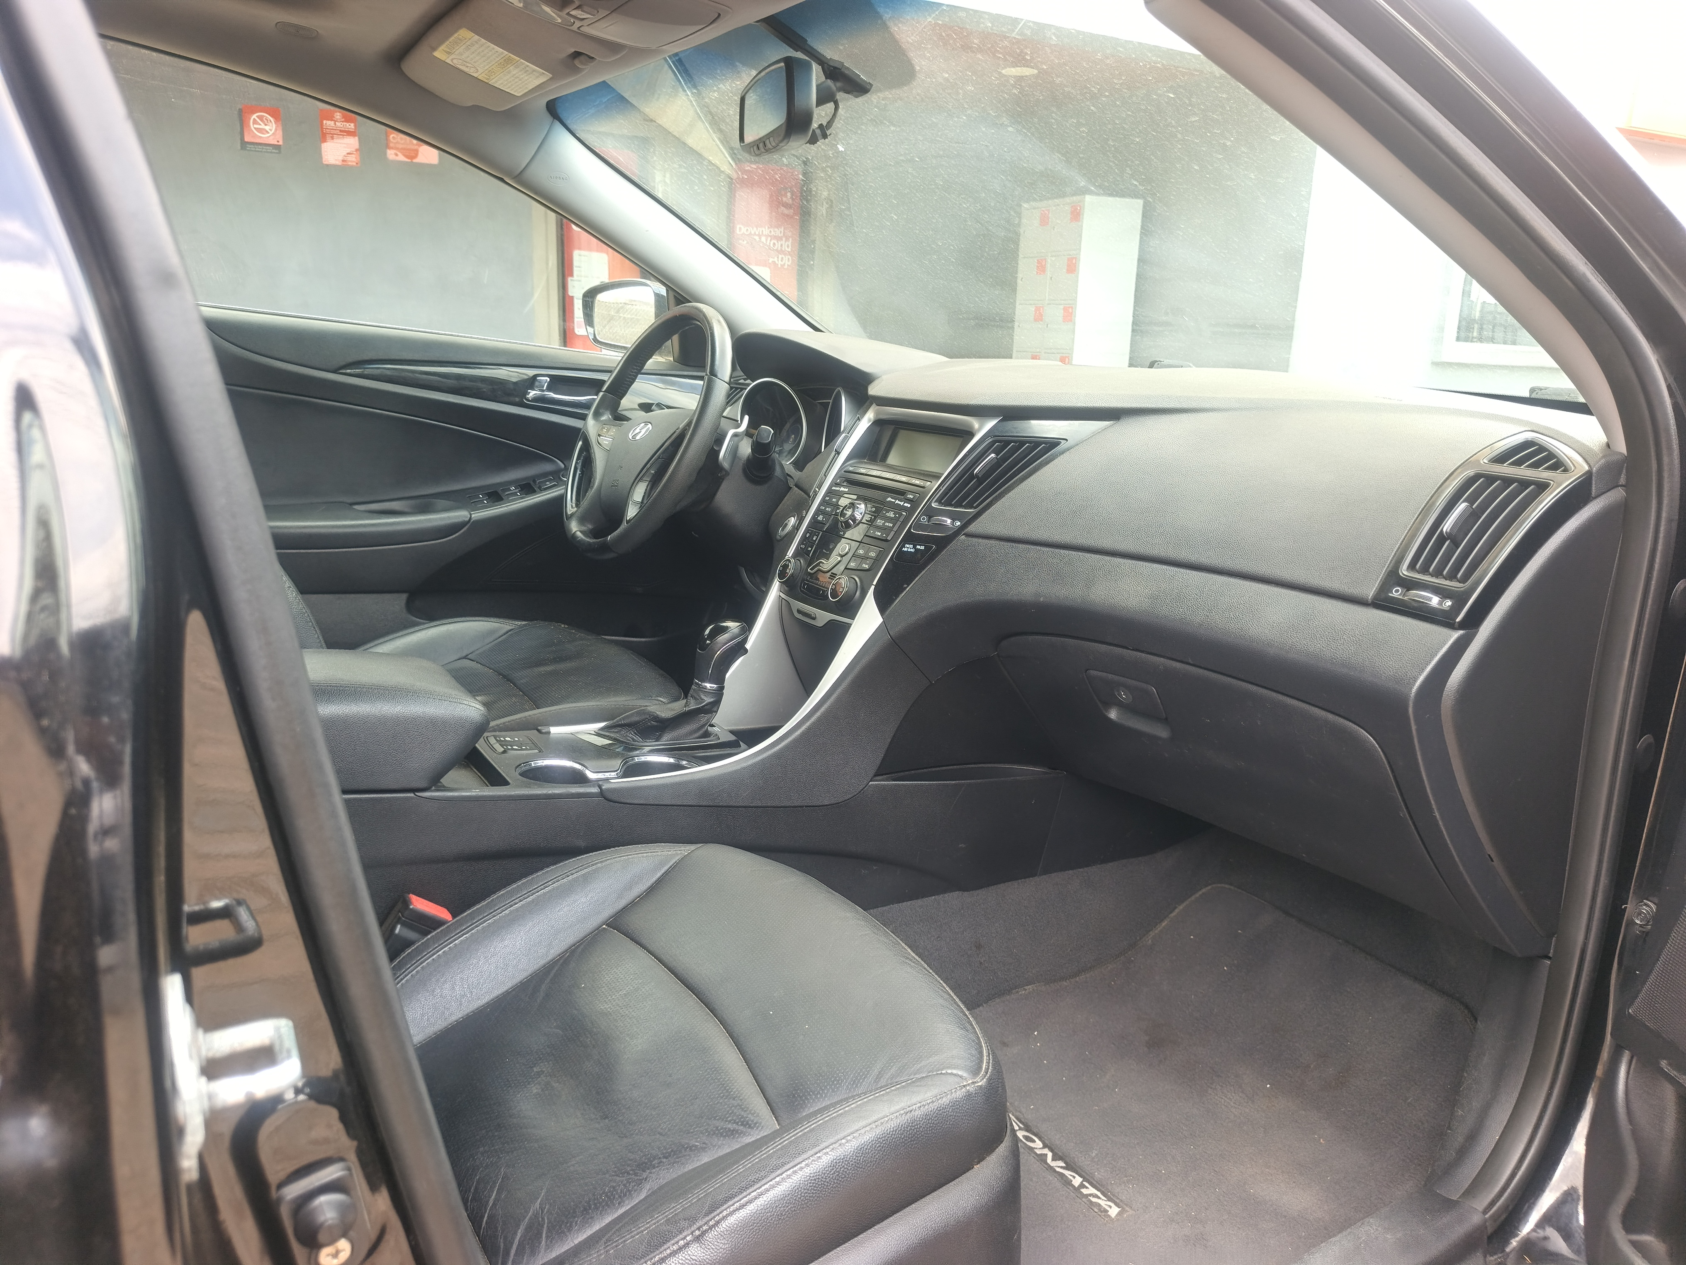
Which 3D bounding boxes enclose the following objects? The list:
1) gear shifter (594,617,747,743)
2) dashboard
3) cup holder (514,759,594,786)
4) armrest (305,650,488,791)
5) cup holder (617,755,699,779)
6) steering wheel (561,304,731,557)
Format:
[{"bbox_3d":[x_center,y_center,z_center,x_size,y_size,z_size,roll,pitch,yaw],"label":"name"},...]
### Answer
[{"bbox_3d":[-0.179,0.049,1.232,0.160,0.135,0.095,-6,15,-31],"label":"gear shifter"},{"bbox_3d":[0.197,-0.106,1.410,0.530,0.500,1.440,-6,15,-31],"label":"dashboard"},{"bbox_3d":[-0.283,0.168,1.112,0.080,0.060,0.080,-6,15,-31],"label":"cup holder"},{"bbox_3d":[-0.488,0.078,1.022,0.300,0.110,0.180,0,12,-32],"label":"armrest"},{"bbox_3d":[-0.192,0.167,1.163,0.080,0.060,0.080,-6,15,-31],"label":"cup holder"},{"bbox_3d":[-0.256,-0.267,1.531,0.100,0.380,0.380,24,-1,-34],"label":"steering wheel"}]

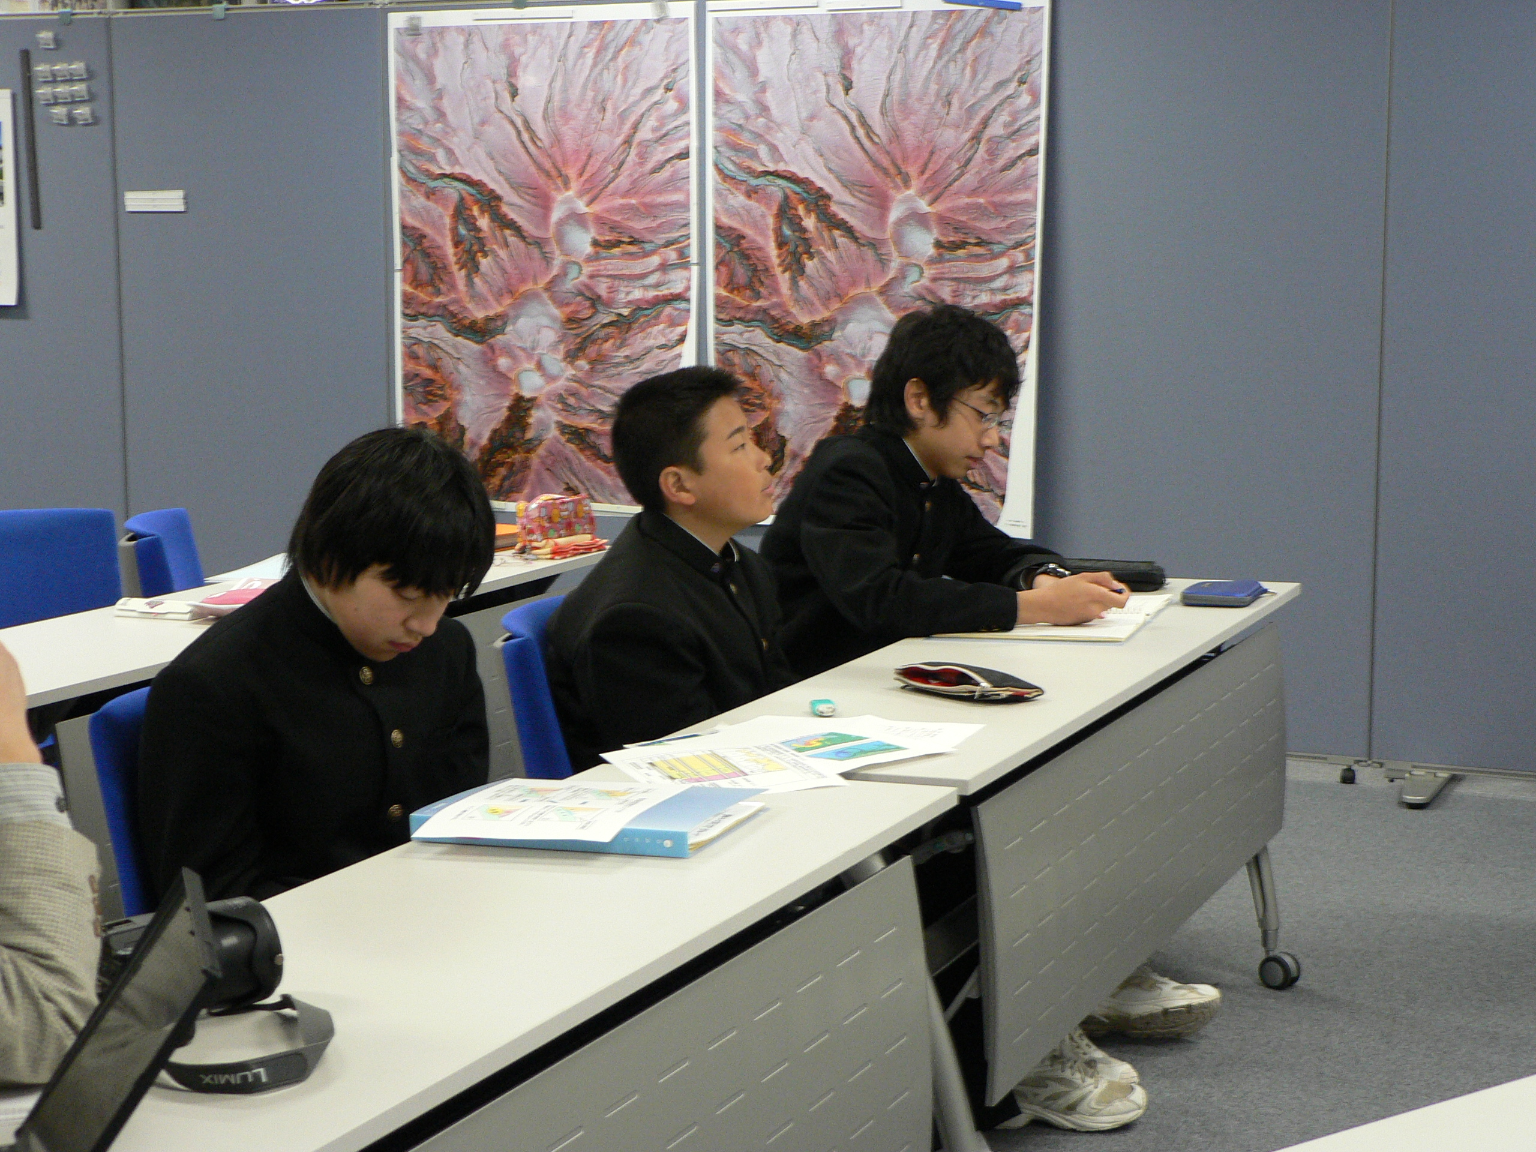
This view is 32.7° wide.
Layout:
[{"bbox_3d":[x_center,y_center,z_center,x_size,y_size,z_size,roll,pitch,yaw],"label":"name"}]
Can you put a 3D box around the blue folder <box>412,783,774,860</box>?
[{"bbox_3d":[-0.191,0.259,2.857,0.308,0.030,0.230,2,8,19],"label":"blue folder"}]

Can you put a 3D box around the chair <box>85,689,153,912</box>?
[{"bbox_3d":[-0.432,0.541,3.167,0.550,0.800,0.500,3,8,23],"label":"chair"}]

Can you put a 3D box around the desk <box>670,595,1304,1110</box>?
[{"bbox_3d":[0.396,0.467,4.036,0.460,0.705,1.800,3,8,23],"label":"desk"}]

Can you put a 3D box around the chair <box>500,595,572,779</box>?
[{"bbox_3d":[-0.061,0.442,3.881,0.550,0.800,0.500,4,9,29],"label":"chair"}]

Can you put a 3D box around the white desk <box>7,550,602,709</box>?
[{"bbox_3d":[-0.870,0.396,4.585,0.460,0.705,1.800,3,9,24],"label":"white desk"}]

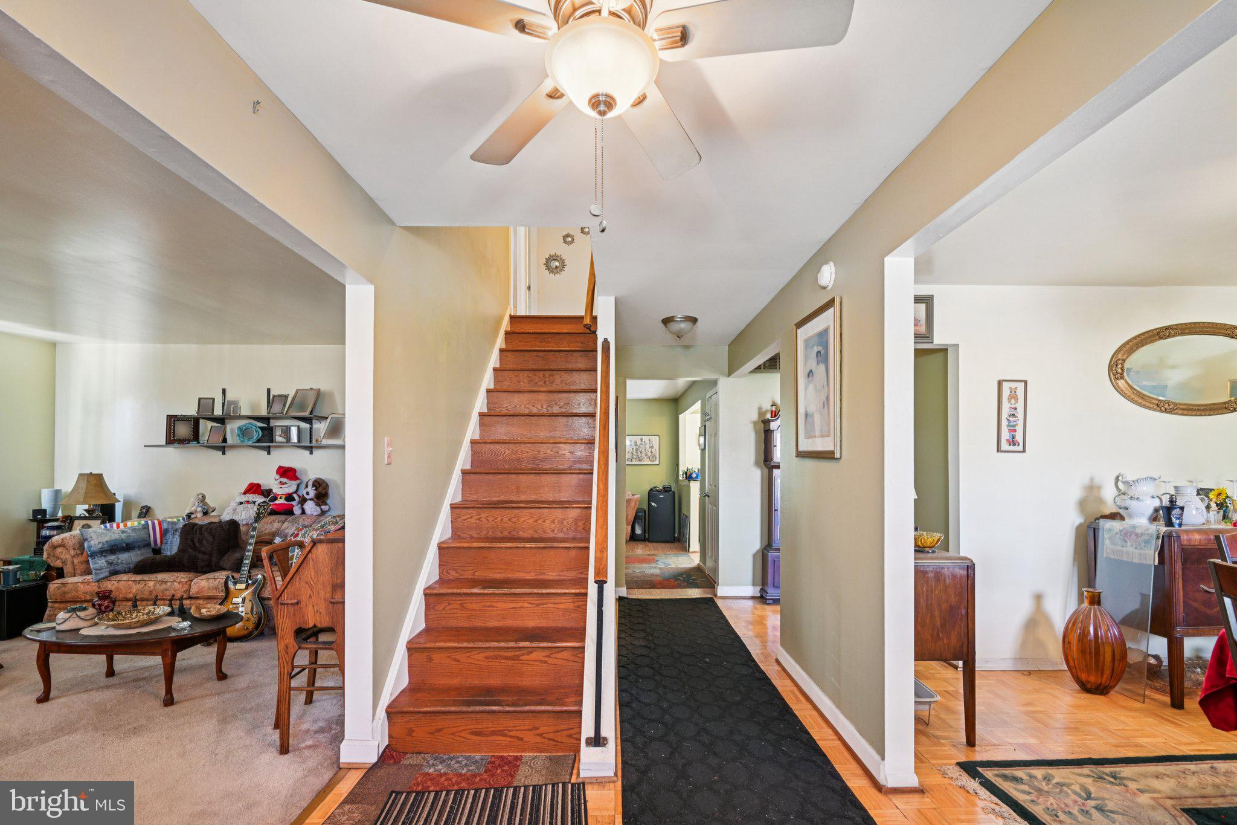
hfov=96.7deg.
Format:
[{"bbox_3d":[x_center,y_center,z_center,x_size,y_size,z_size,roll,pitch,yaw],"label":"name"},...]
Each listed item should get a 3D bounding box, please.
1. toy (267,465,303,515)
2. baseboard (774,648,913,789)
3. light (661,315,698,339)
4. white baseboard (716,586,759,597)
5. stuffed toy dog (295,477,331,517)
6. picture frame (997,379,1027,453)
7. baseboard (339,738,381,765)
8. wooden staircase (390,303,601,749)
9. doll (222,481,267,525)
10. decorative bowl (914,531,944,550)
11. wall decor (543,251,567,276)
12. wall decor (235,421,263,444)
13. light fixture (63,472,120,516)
[{"bbox_3d":[-3.056,0.716,5.030,0.300,0.450,0.200,1,-3,-17],"label":"toy"},{"bbox_3d":[1.103,1.513,2.909,0.106,0.101,1.488,0,-5,0],"label":"baseboard"},{"bbox_3d":[0.485,-0.678,4.360,0.285,0.145,0.285,0,-3,0],"label":"light"},{"bbox_3d":[1.147,1.720,5.280,0.430,0.110,0.020,0,-3,0],"label":"white baseboard"},{"bbox_3d":[-2.791,0.774,5.030,0.290,0.360,0.250,0,-3,-5],"label":"stuffed toy dog"},{"bbox_3d":[2.482,0.021,3.460,0.185,0.465,0.025,0,-3,0],"label":"picture frame"},{"bbox_3d":[-1.109,1.456,2.371,0.163,0.106,0.041,0,-4,0],"label":"baseboard"},{"bbox_3d":[-0.600,0.300,3.760,0.870,2.580,2.650,0,-3,0],"label":"wooden staircase"},{"bbox_3d":[-3.335,0.811,4.908,0.354,0.374,0.212,1,-5,-14],"label":"doll"},{"bbox_3d":[1.571,0.667,2.824,0.177,0.089,0.177,0,-4,0],"label":"decorative bowl"},{"bbox_3d":[-0.757,-1.778,6.578,0.278,0.278,0.030,0,-4,0],"label":"wall decor"},{"bbox_3d":[-3.441,0.189,5.120,0.240,0.210,0.060,0,-3,-7],"label":"wall decor"},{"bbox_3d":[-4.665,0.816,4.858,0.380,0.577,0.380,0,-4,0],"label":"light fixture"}]

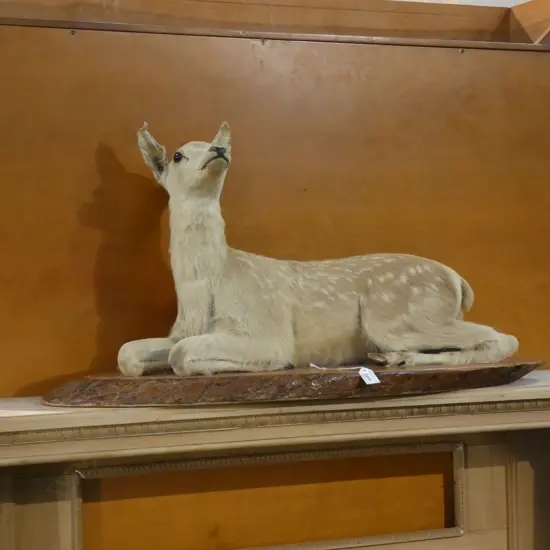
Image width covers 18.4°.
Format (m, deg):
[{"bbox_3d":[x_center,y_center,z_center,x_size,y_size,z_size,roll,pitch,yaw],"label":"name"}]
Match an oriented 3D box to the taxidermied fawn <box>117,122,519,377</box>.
[{"bbox_3d":[0.066,-0.048,2.820,0.660,0.405,0.240,-1,1,-24],"label":"taxidermied fawn"}]

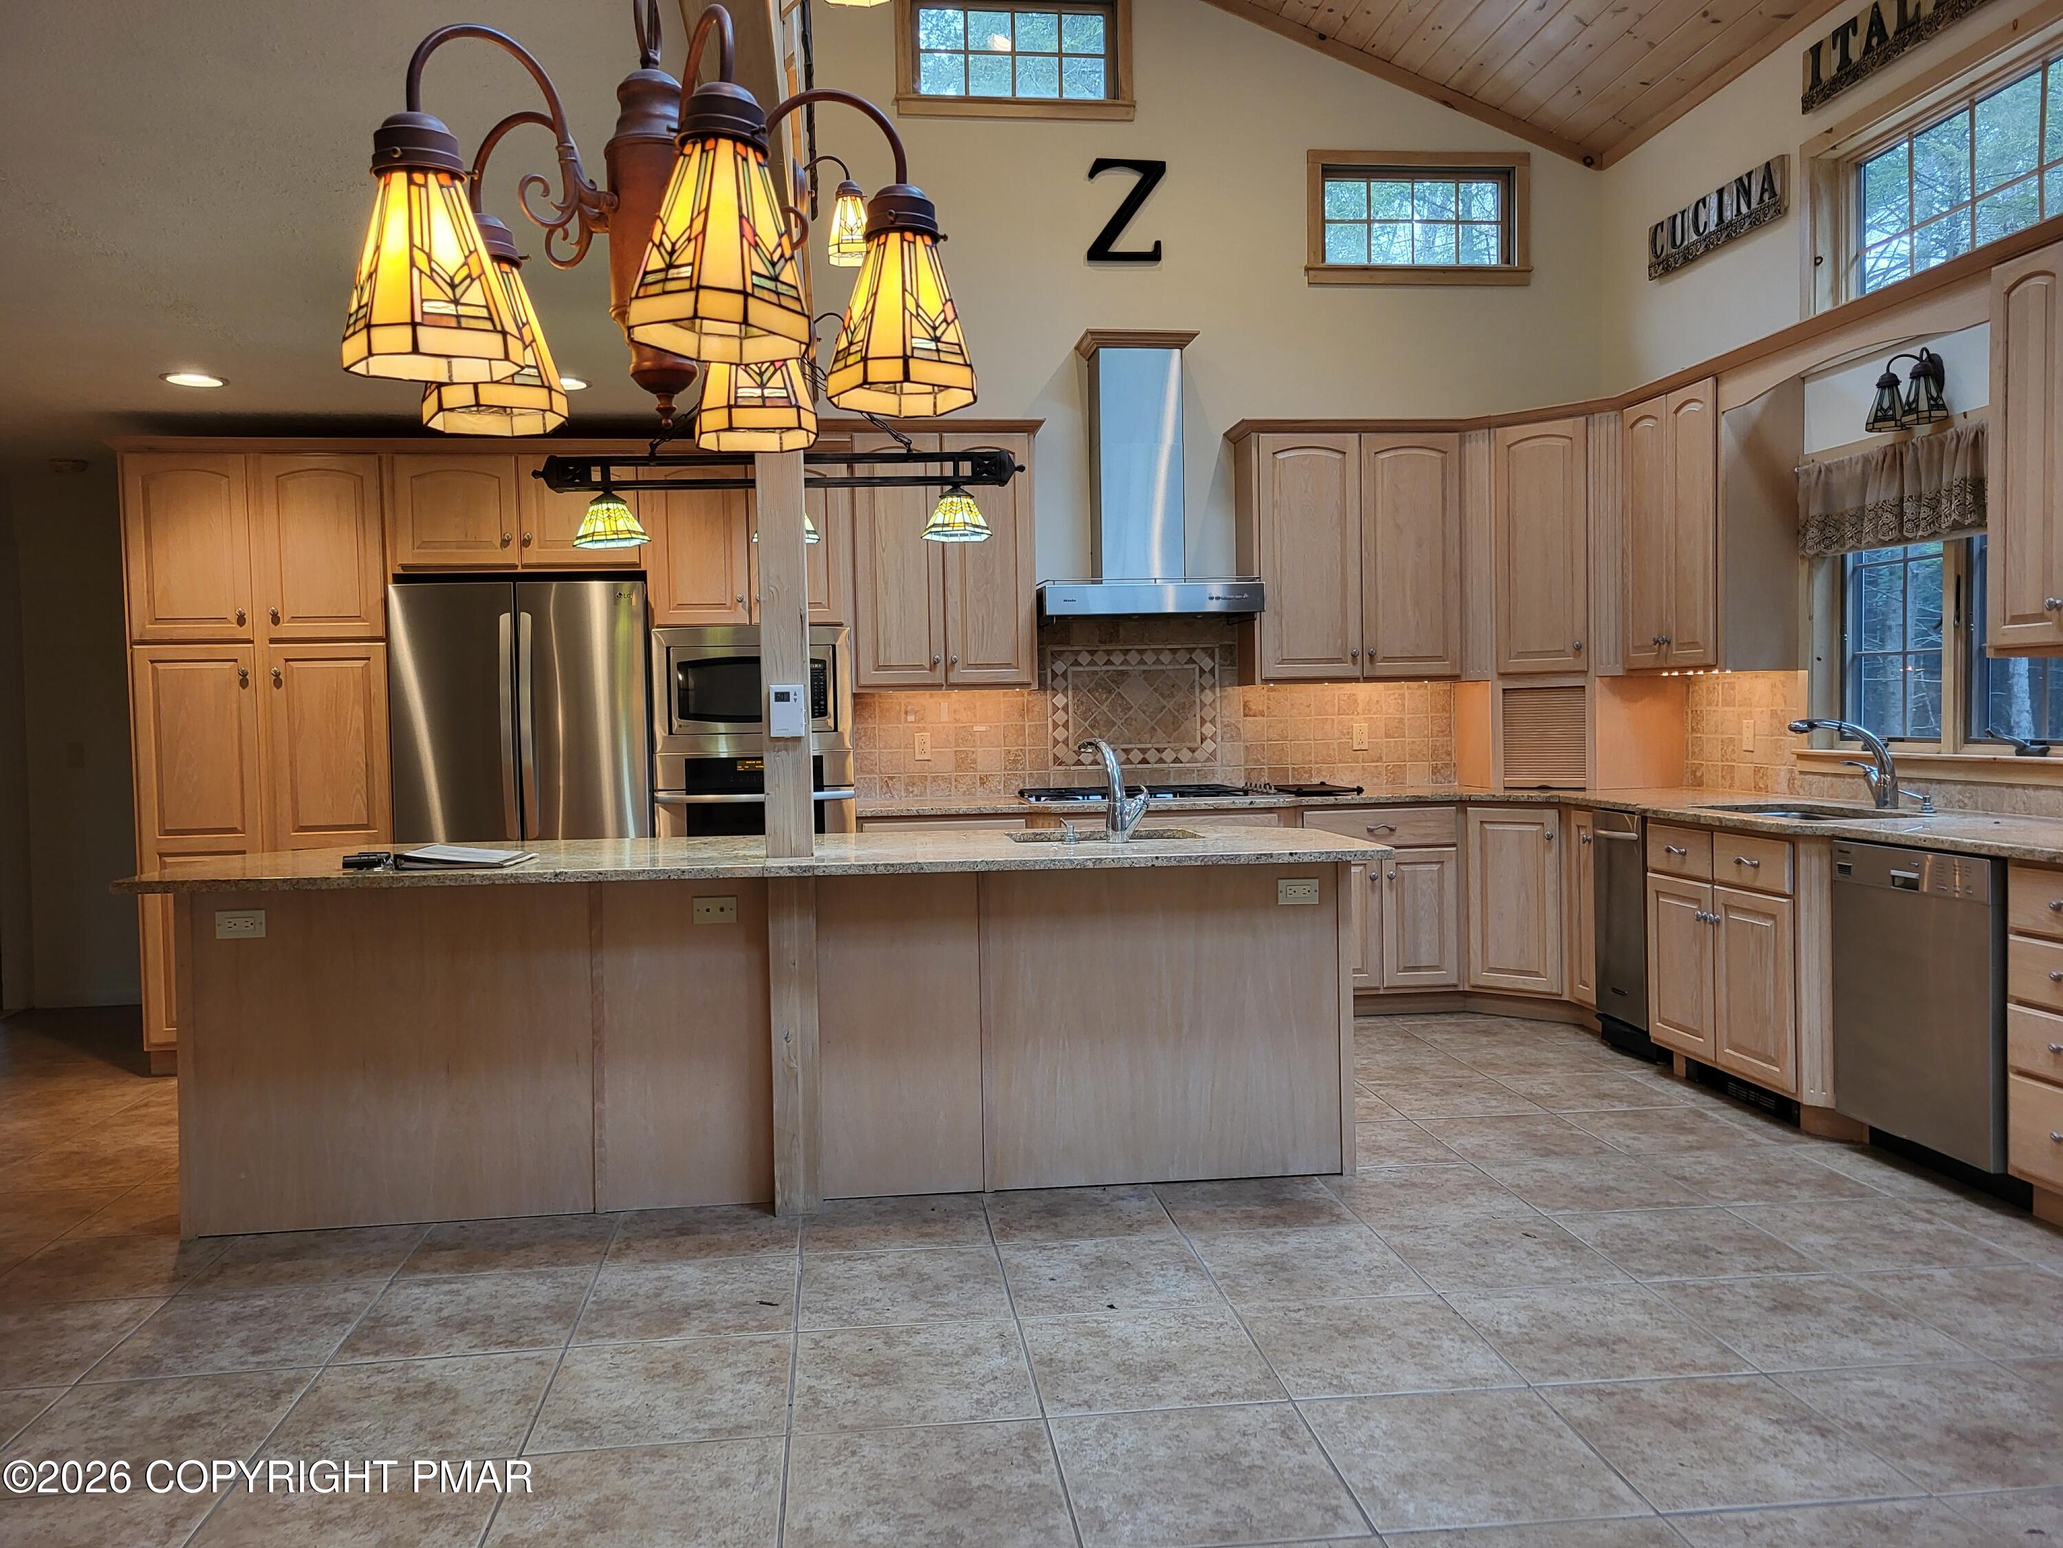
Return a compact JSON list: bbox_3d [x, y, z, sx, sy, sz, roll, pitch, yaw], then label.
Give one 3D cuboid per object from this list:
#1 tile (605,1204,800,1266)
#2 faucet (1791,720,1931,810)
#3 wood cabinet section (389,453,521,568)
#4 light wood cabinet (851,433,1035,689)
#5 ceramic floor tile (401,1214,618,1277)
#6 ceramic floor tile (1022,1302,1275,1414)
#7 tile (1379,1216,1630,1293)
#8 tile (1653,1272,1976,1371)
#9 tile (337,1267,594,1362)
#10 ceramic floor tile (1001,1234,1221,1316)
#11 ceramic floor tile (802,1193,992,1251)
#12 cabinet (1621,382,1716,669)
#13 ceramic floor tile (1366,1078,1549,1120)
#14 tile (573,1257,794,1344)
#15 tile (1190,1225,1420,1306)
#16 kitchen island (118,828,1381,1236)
[{"bbox_3d":[-0.809,1.154,3.912,0.457,0.010,0.457,-1,2,-7],"label":"tile"},{"bbox_3d":[2.528,-0.031,4.823,0.330,0.287,0.100,-1,2,5],"label":"faucet"},{"bbox_3d":[-2.132,-0.969,5.928,0.444,0.413,0.550,-1,2,-7],"label":"wood cabinet section"},{"bbox_3d":[-0.369,-0.876,6.516,0.745,1.049,0.330,-1,2,-7],"label":"light wood cabinet"},{"bbox_3d":[-1.253,1.148,3.793,0.457,0.010,0.430,-1,2,-7],"label":"ceramic floor tile"},{"bbox_3d":[0.224,1.145,3.020,0.453,0.010,0.453,-1,2,-7],"label":"ceramic floor tile"},{"bbox_3d":[1.098,1.139,3.674,0.457,0.010,0.457,-1,2,-7],"label":"tile"},{"bbox_3d":[1.599,1.131,3.207,0.457,0.010,0.457,-1,2,-7],"label":"tile"},{"bbox_3d":[-1.218,1.184,3.392,0.457,0.010,0.457,-1,2,-7],"label":"tile"},{"bbox_3d":[0.172,1.140,3.507,0.457,0.010,0.457,-1,2,-7],"label":"ceramic floor tile"},{"bbox_3d":[-0.338,1.126,3.897,0.457,0.010,0.457,-1,2,-7],"label":"ceramic floor tile"},{"bbox_3d":[2.604,-0.928,5.932,0.340,1.040,0.650,-1,2,-7],"label":"cabinet"},{"bbox_3d":[1.389,1.074,5.110,0.457,0.010,0.457,-1,2,-7],"label":"ceramic floor tile"},{"bbox_3d":[-0.742,1.151,3.387,0.457,0.010,0.457,-1,2,-7],"label":"tile"},{"bbox_3d":[0.630,1.131,3.559,0.457,0.010,0.457,-1,2,-7],"label":"tile"},{"bbox_3d":[-0.682,0.668,4.469,3.260,0.905,0.930,-1,2,-7],"label":"kitchen island"}]

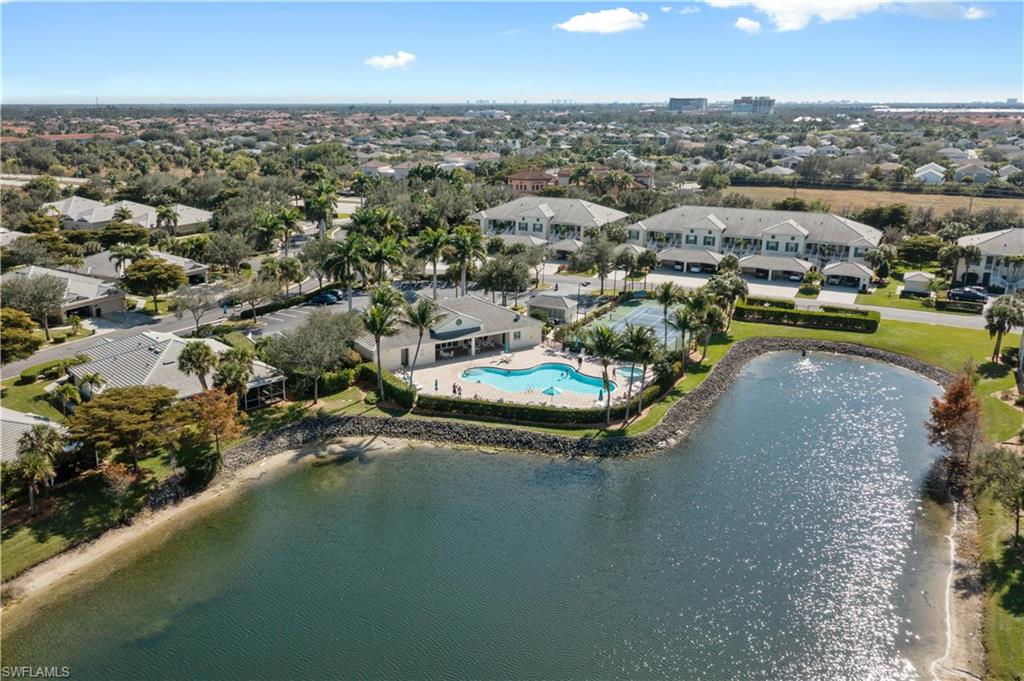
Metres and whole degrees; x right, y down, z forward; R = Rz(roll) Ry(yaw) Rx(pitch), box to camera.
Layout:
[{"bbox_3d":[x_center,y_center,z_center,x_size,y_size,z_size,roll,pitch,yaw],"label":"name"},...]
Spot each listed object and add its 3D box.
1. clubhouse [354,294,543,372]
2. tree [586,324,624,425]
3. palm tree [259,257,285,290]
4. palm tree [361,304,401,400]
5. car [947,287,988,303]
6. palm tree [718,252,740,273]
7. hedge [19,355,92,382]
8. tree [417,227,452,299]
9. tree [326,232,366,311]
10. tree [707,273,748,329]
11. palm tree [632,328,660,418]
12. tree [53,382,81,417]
[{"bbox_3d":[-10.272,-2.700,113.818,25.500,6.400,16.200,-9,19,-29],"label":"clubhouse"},{"bbox_3d":[9.880,3.680,84.430,4.100,11.160,4.100,0,17,0],"label":"tree"},{"bbox_3d":[-42.992,-11.518,142.403,4.500,6.929,4.400,0,17,0],"label":"palm tree"},{"bbox_3d":[-15.113,1.568,92.645,4.600,11.700,4.600,0,17,0],"label":"palm tree"},{"bbox_3d":[79.943,-7.955,139.350,5.500,1.850,1.980,9,19,27],"label":"car"},{"bbox_3d":[41.999,-13.832,153.486,4.100,6.200,4.100,0,17,0],"label":"palm tree"},{"bbox_3d":[-58.440,3.640,101.950,3.200,1.200,9.000,12,20,34],"label":"hedge"},{"bbox_3d":[-13.000,-12.630,135.010,6.200,13.430,6.200,0,17,0],"label":"tree"},{"bbox_3d":[-26.179,-9.946,126.987,6.800,14.000,6.800,0,17,0],"label":"tree"},{"bbox_3d":[32.568,-5.725,120.380,6.000,9.200,5.600,0,17,0],"label":"tree"},{"bbox_3d":[14.520,3.550,87.100,3.400,9.880,3.400,0,17,0],"label":"palm tree"},{"bbox_3d":[-48.660,6.560,87.230,3.100,4.040,3.100,0,17,0],"label":"tree"}]

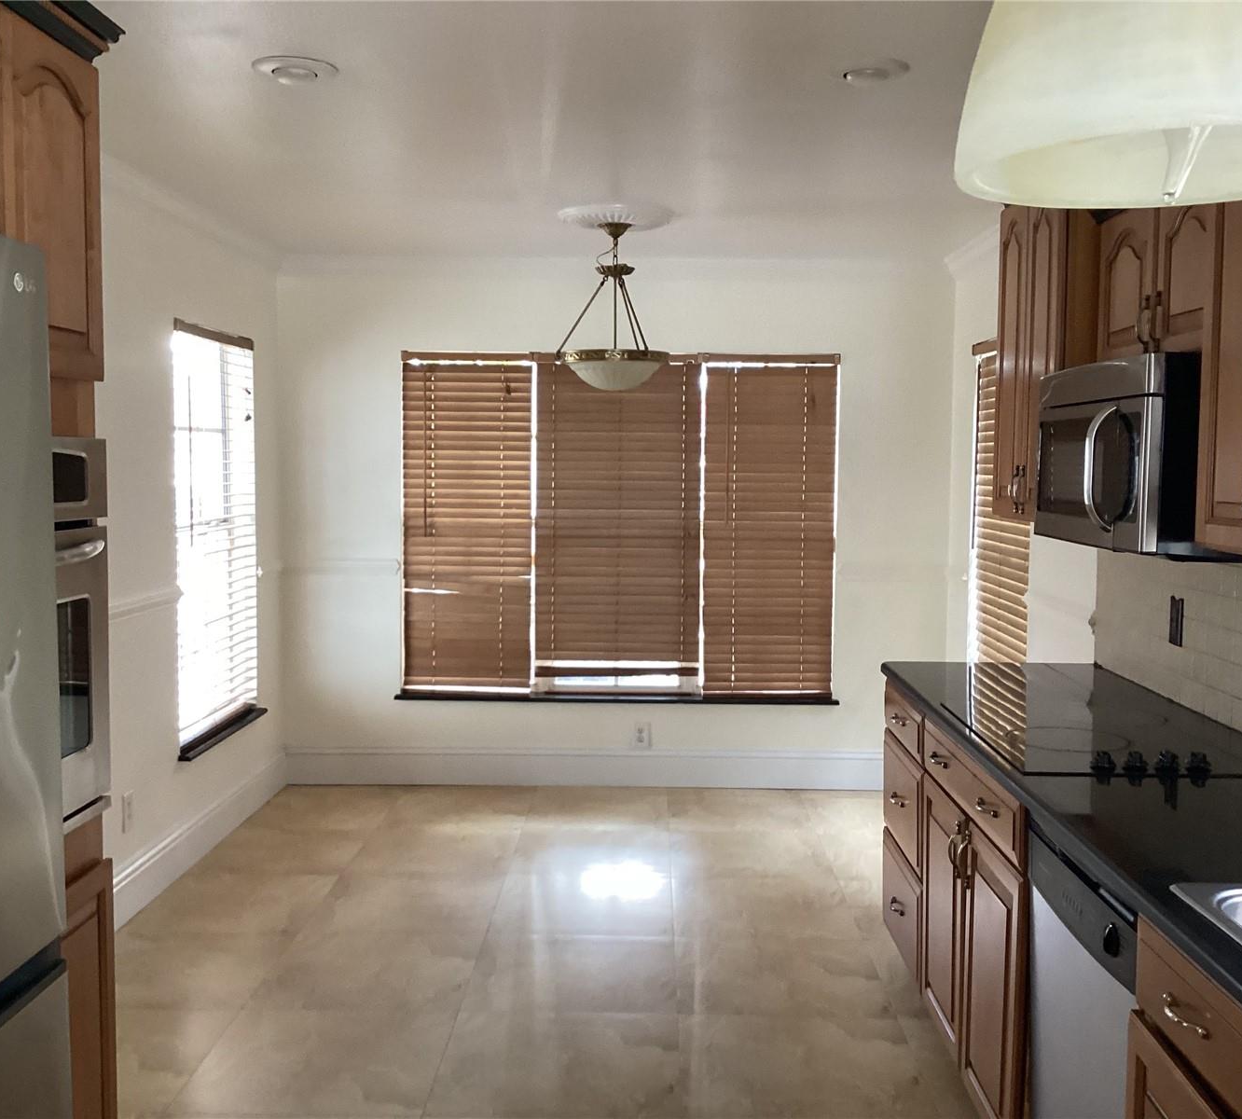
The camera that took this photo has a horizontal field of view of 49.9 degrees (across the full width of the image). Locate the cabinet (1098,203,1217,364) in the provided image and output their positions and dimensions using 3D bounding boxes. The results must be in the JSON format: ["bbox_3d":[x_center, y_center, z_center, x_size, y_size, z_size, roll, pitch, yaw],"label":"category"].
[{"bbox_3d":[1.278,-0.659,2.856,0.267,0.391,0.745,0,4,2],"label":"cabinet"}]

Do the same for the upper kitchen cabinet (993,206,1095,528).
[{"bbox_3d":[1.262,-0.570,3.582,0.337,0.923,0.649,0,4,2],"label":"upper kitchen cabinet"}]

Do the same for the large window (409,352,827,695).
[{"bbox_3d":[-0.011,-0.151,6.134,1.995,1.589,0.100,0,4,2],"label":"large window"}]

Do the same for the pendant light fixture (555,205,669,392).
[{"bbox_3d":[-0.026,-0.968,5.081,0.440,0.647,0.440,0,4,2],"label":"pendant light fixture"}]

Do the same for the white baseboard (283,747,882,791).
[{"bbox_3d":[-0.064,0.971,6.183,3.008,0.189,0.025,0,4,2],"label":"white baseboard"}]

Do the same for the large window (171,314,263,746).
[{"bbox_3d":[-1.590,-0.120,5.279,0.060,1.556,0.943,0,4,2],"label":"large window"}]

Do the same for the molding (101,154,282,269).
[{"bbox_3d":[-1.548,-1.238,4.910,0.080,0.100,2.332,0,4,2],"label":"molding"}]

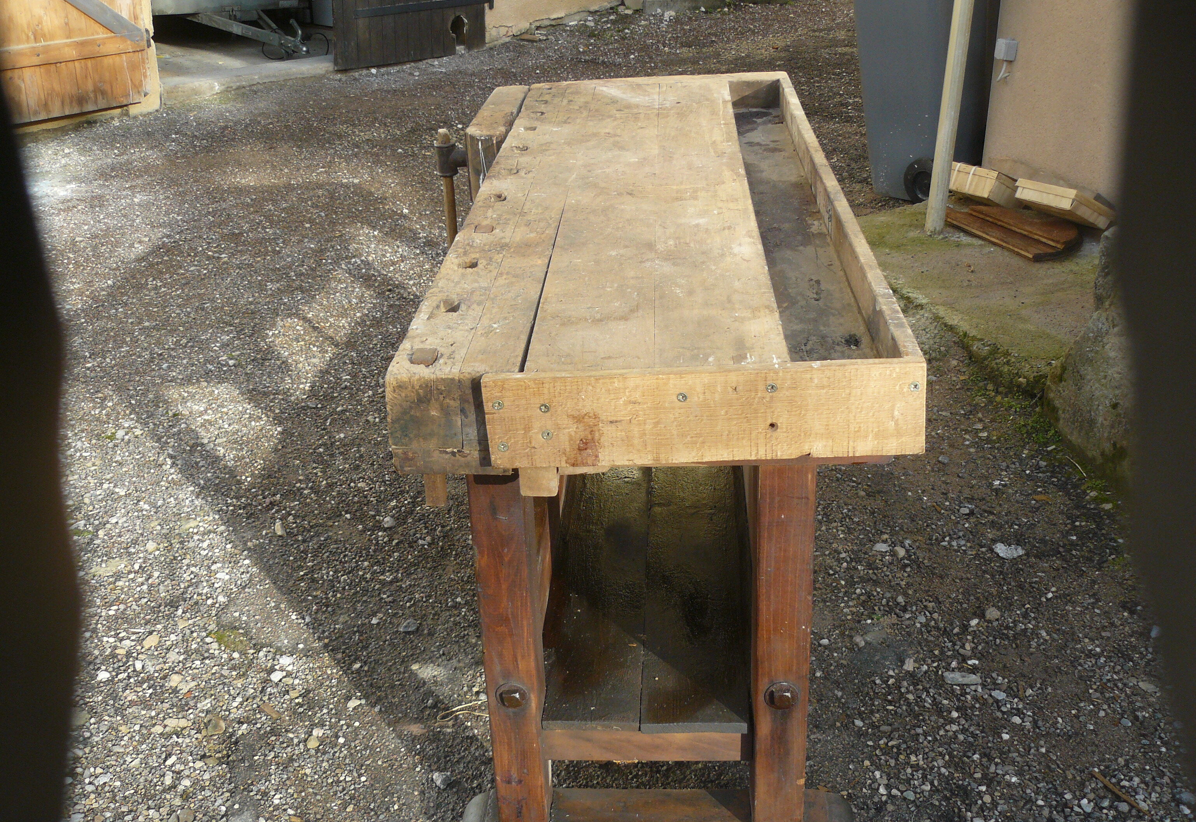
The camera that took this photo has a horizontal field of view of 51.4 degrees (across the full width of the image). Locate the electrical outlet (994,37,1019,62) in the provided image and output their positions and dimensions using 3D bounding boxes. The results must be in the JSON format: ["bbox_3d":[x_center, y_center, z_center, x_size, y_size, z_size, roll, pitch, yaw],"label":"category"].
[{"bbox_3d":[1.609,-1.421,4.895,0.052,0.080,0.078,-11,26,-16],"label":"electrical outlet"}]

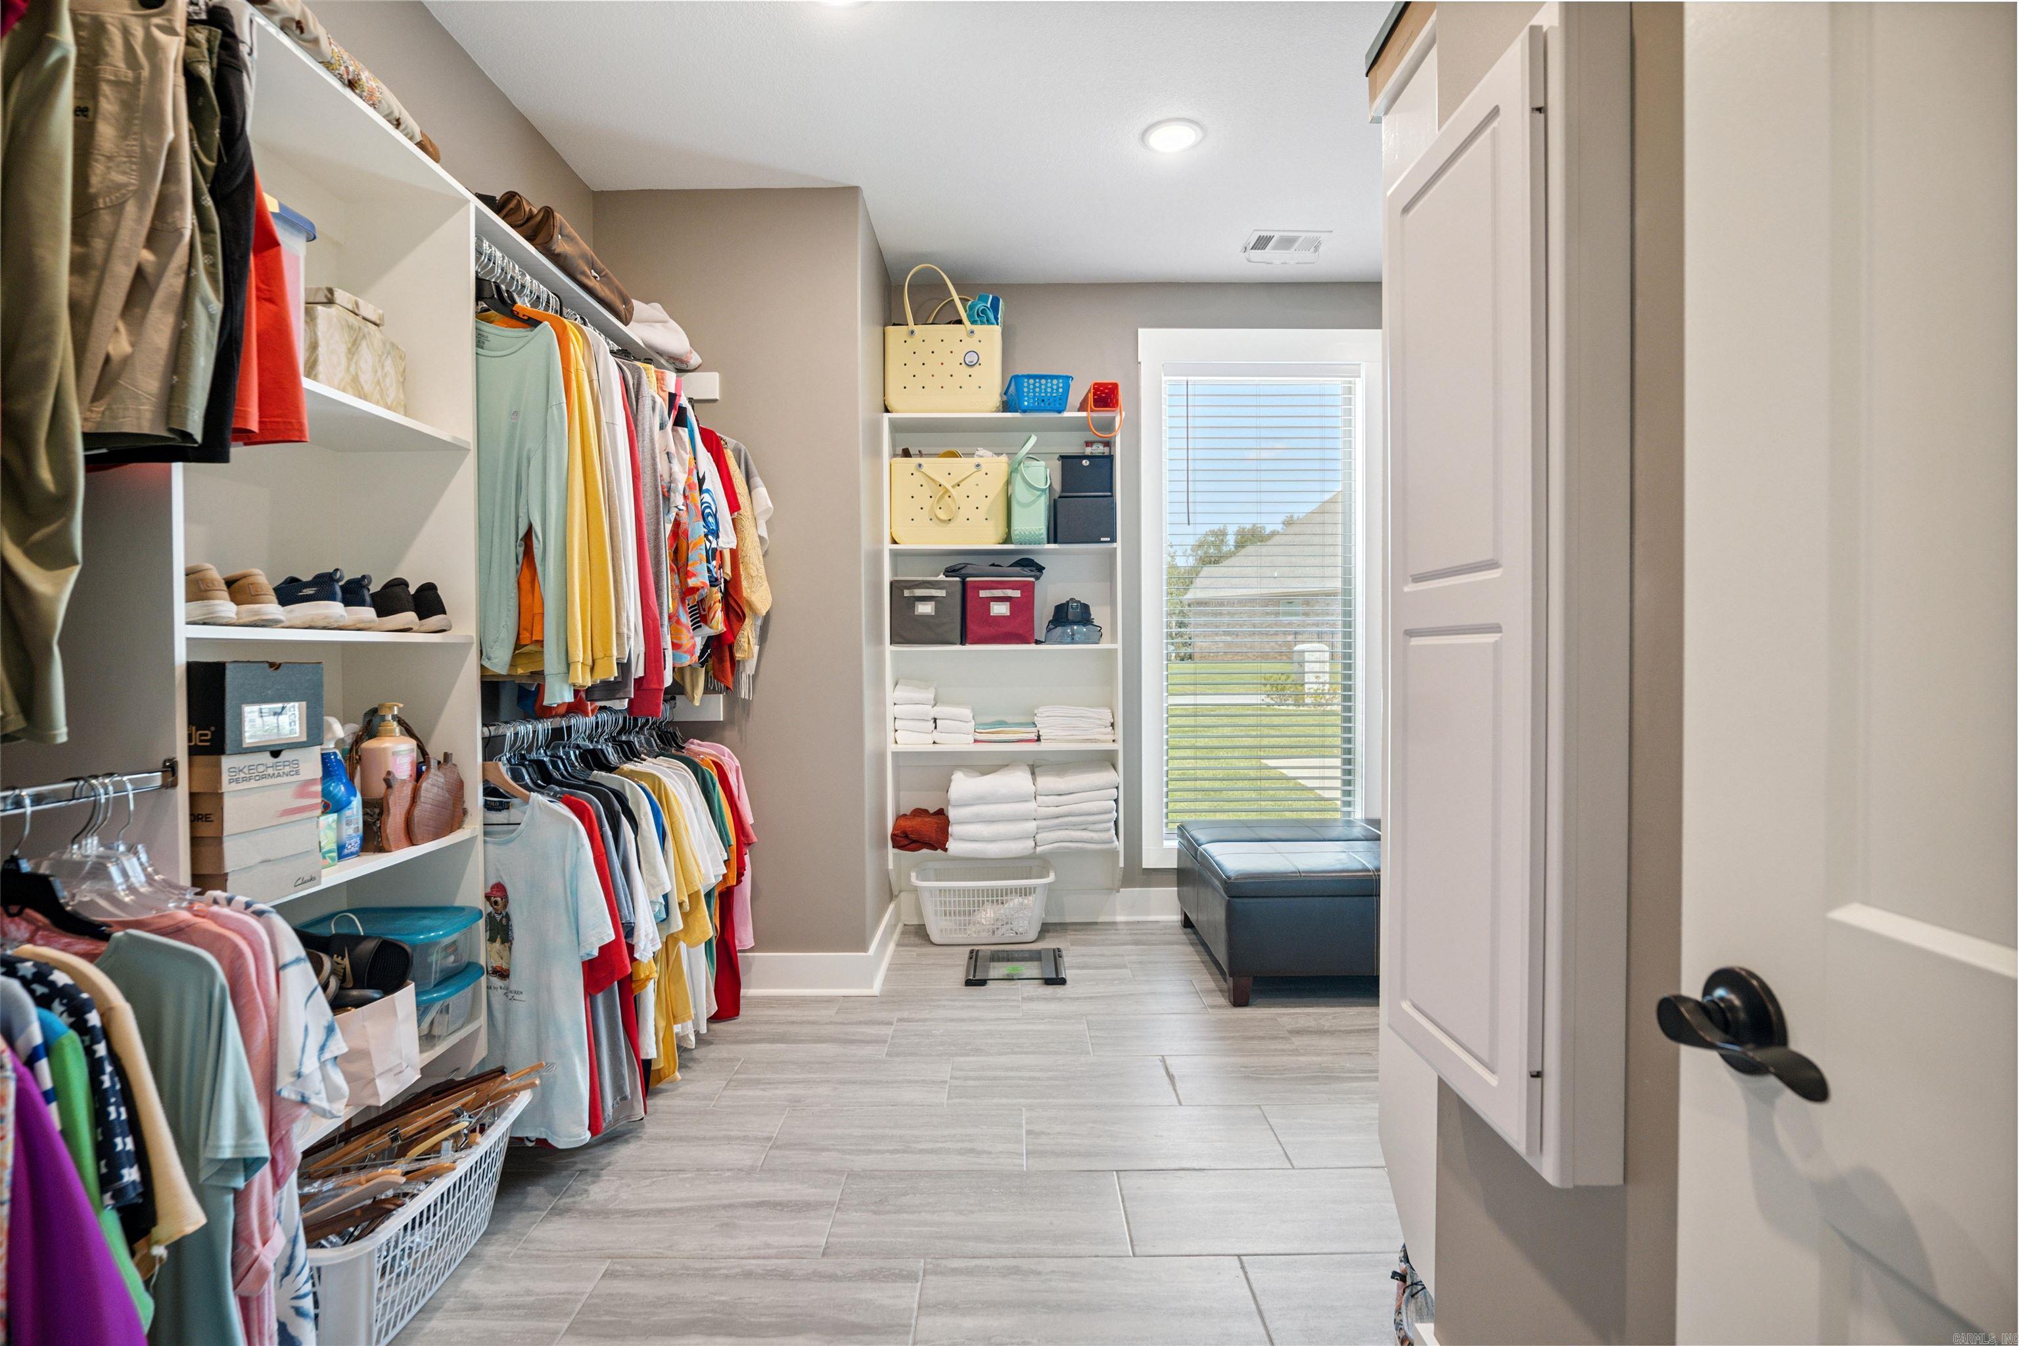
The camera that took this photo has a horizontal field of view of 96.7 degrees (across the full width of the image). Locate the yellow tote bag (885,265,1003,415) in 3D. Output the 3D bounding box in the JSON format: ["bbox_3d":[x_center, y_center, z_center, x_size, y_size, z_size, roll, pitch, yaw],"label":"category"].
[{"bbox_3d":[-0.262,-1.336,3.704,0.475,0.590,0.230,0,1,0],"label":"yellow tote bag"}]

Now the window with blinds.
[{"bbox_3d":[1.087,-0.293,3.873,0.840,2.000,0.090,0,1,0],"label":"window with blinds"}]

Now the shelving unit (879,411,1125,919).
[{"bbox_3d":[-0.016,-0.016,3.736,0.960,2.060,0.270,0,1,0],"label":"shelving unit"}]

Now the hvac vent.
[{"bbox_3d":[1.065,-1.635,3.451,0.300,0.045,0.200,0,1,0],"label":"hvac vent"}]

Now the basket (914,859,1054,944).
[{"bbox_3d":[-0.106,0.946,3.685,0.575,0.285,0.370,0,1,-3],"label":"basket"}]

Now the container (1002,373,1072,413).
[{"bbox_3d":[0.128,-1.117,3.713,0.250,0.155,0.250,-1,1,-7],"label":"container"}]

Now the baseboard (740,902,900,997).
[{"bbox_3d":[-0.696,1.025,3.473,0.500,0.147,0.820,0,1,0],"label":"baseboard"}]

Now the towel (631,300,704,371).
[{"bbox_3d":[-1.143,-1.092,2.850,0.280,0.165,0.330,0,1,0],"label":"towel"}]

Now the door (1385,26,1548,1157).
[{"bbox_3d":[0.553,-0.081,1.128,0.022,1.205,0.355,0,1,0],"label":"door"}]

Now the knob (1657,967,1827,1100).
[{"bbox_3d":[0.477,0.237,0.587,0.062,0.072,0.135,0,1,0],"label":"knob"}]

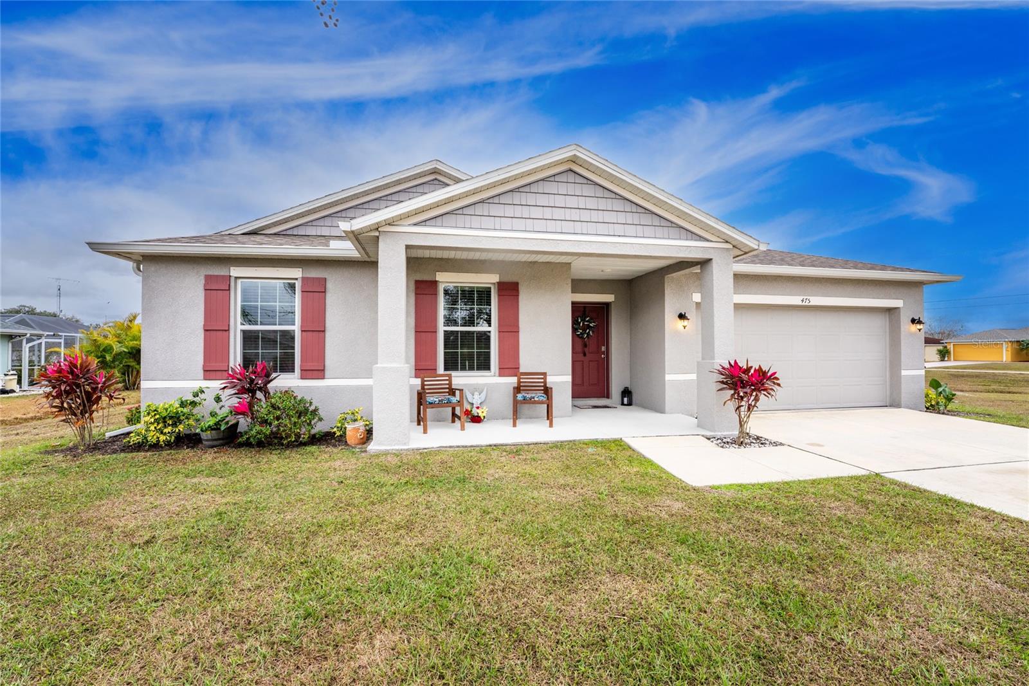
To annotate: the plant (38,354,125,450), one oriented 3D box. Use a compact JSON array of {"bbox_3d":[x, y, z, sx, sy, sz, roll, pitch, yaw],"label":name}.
[{"bbox_3d":[-6.137,0.806,5.650,0.880,1.320,0.880,0,-1,43],"label":"plant"}]

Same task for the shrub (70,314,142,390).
[{"bbox_3d":[-14.392,0.323,14.600,2.400,2.750,2.400,0,-1,-45],"label":"shrub"}]

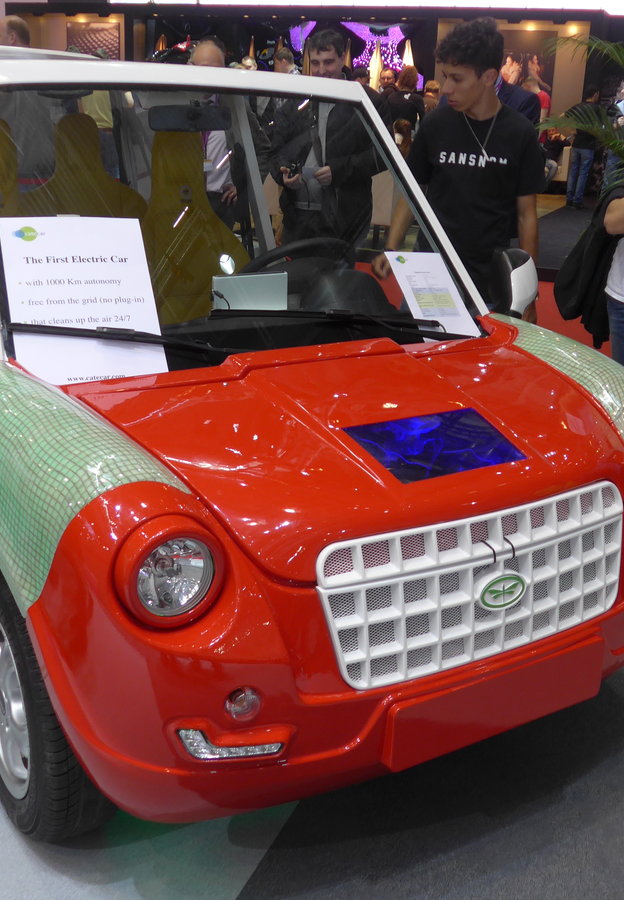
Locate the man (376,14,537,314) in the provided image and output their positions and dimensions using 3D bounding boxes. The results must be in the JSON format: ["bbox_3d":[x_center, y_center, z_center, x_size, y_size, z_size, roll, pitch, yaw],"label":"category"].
[{"bbox_3d":[0.499,-0.544,3.500,0.580,1.770,0.360,11,21,23],"label":"man"}]

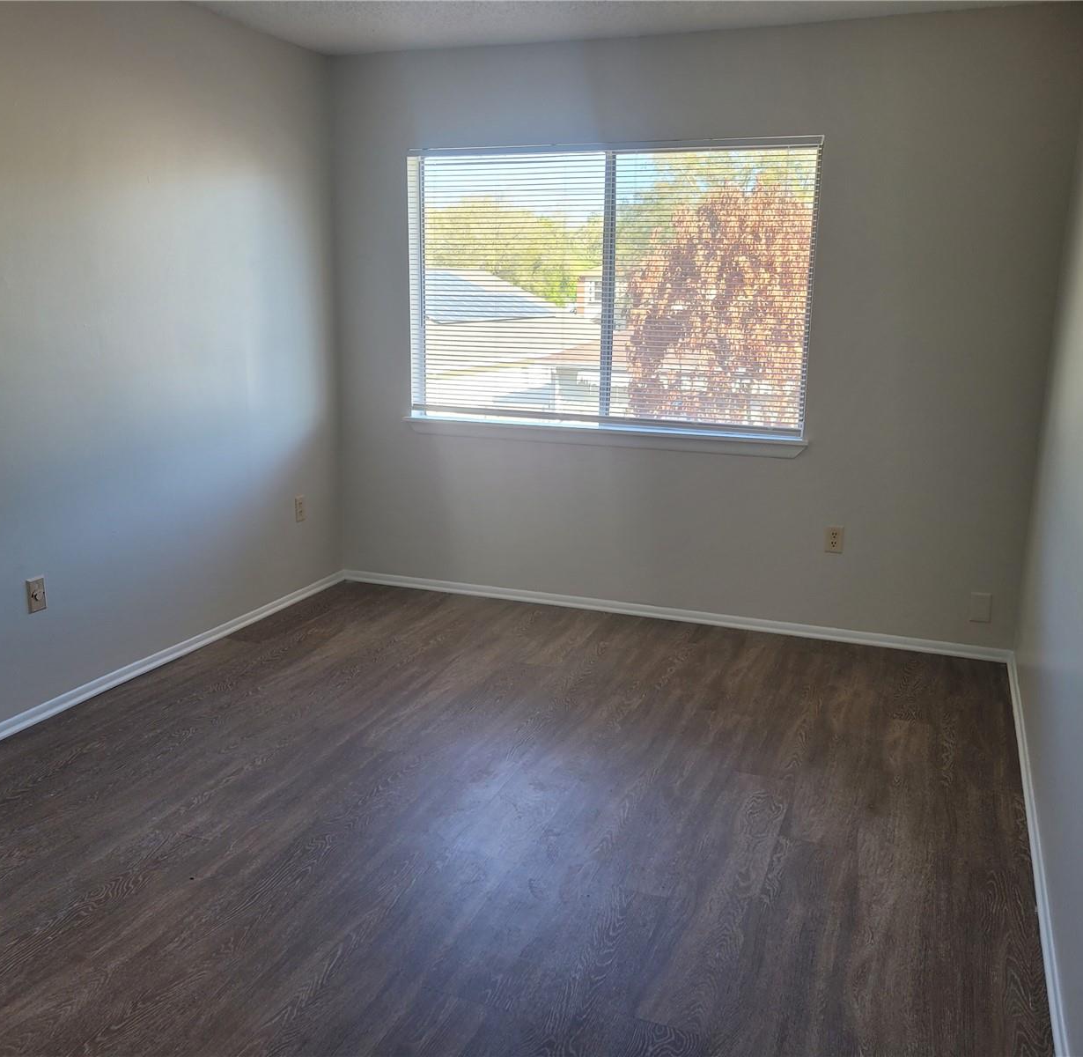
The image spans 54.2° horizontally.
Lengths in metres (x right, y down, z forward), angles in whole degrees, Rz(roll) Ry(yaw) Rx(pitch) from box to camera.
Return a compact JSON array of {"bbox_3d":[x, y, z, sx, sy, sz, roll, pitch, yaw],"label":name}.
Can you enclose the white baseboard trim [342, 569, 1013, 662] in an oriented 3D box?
[{"bbox_3d":[0.443,0.372,4.759,3.080,0.053,0.014,6,14,21],"label":"white baseboard trim"}]

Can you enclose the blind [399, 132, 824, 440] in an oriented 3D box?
[{"bbox_3d":[0.258,-1.034,4.577,1.820,1.200,0.100,6,14,21],"label":"blind"}]

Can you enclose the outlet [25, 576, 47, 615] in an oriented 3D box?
[{"bbox_3d":[-1.661,0.219,3.492,0.013,0.115,0.073,6,14,20],"label":"outlet"}]

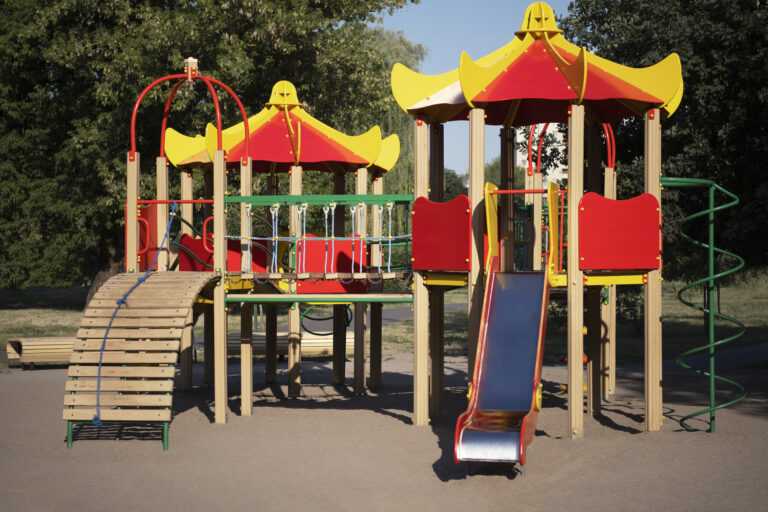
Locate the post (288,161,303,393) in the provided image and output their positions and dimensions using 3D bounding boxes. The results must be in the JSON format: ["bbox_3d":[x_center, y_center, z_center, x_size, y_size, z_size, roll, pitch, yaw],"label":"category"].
[{"bbox_3d":[-0.981,0.299,17.680,0.108,2.569,0.108,0,0,-11],"label":"post"}]

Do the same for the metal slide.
[{"bbox_3d":[0.980,0.825,12.872,0.520,1.422,2.185,0,0,10],"label":"metal slide"}]

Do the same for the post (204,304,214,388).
[{"bbox_3d":[-2.124,0.305,19.432,0.108,2.569,0.108,0,0,34],"label":"post"}]

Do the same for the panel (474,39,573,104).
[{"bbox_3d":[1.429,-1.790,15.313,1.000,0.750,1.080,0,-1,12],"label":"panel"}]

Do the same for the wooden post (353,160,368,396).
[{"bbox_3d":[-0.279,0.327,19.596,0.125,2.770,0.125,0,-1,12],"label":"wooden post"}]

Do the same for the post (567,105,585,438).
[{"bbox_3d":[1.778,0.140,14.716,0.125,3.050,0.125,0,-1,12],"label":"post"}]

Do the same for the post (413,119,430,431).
[{"bbox_3d":[0.335,0.139,14.660,0.108,2.868,0.108,0,0,-11],"label":"post"}]

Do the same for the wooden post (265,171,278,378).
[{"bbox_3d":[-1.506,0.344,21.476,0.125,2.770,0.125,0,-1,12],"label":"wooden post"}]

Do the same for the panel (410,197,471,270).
[{"bbox_3d":[0.548,-0.212,15.259,0.040,0.740,1.000,0,-1,-33],"label":"panel"}]

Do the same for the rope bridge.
[{"bbox_3d":[-0.535,-0.188,16.263,1.900,0.840,0.920,0,-1,9],"label":"rope bridge"}]

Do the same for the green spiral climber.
[{"bbox_3d":[2.860,0.432,14.399,0.780,2.280,0.650,0,0,12],"label":"green spiral climber"}]

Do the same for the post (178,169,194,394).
[{"bbox_3d":[-2.302,0.302,18.584,0.108,2.569,0.108,0,0,-11],"label":"post"}]

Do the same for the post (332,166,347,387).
[{"bbox_3d":[-0.551,0.306,19.727,0.108,2.569,0.108,0,0,34],"label":"post"}]

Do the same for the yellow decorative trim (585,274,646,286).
[{"bbox_3d":[2.170,0.233,14.968,0.760,0.085,0.045,0,-1,-33],"label":"yellow decorative trim"}]

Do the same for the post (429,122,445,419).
[{"bbox_3d":[0.513,0.142,15.508,0.108,2.868,0.108,0,0,34],"label":"post"}]

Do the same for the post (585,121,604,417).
[{"bbox_3d":[2.086,0.143,15.804,0.108,2.868,0.108,0,0,34],"label":"post"}]

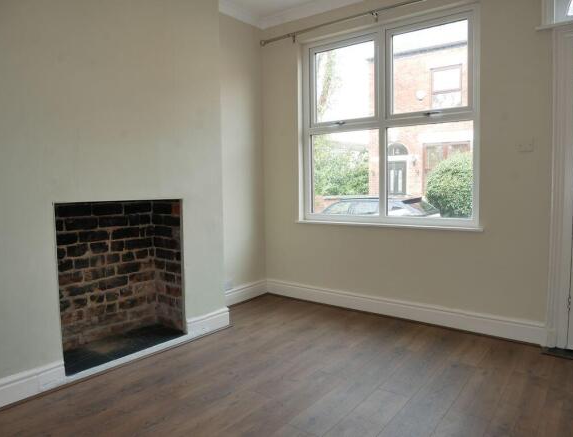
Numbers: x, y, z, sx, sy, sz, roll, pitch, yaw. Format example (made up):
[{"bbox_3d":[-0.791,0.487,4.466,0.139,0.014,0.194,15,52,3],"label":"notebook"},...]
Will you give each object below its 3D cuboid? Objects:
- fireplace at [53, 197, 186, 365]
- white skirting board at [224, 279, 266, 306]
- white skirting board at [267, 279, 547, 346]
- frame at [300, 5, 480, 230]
[{"bbox_3d":[-1.093,0.358,2.571,0.367,0.935,0.821,2,5,37],"label":"fireplace"},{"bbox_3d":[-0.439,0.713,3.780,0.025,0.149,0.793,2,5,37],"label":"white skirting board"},{"bbox_3d":[0.756,0.725,3.385,2.394,0.149,0.025,3,5,38],"label":"white skirting board"},{"bbox_3d":[0.773,-0.747,3.327,1.538,1.612,0.120,2,5,37],"label":"frame"}]

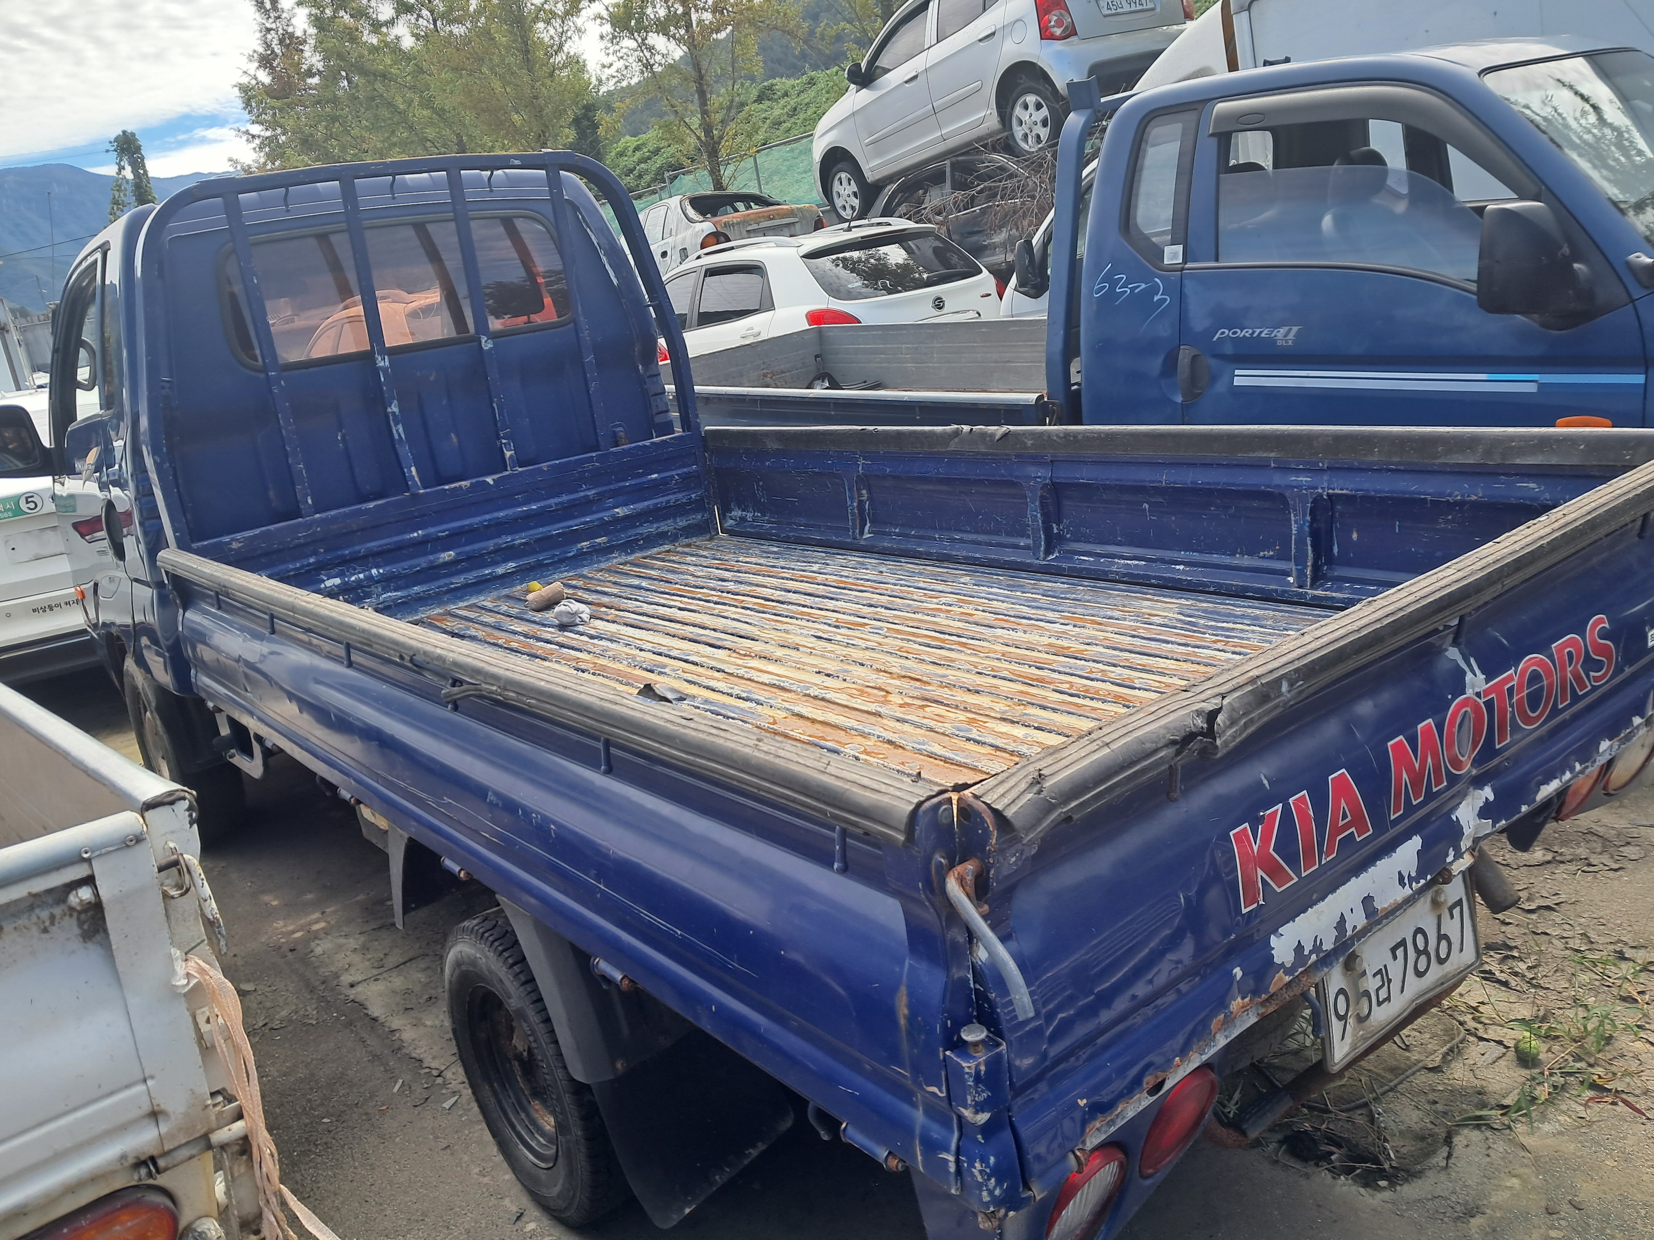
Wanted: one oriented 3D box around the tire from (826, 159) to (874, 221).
[{"bbox_3d":[0.190,-3.707,11.260,0.170,0.560,0.560,-22,15,-30],"label":"tire"}]

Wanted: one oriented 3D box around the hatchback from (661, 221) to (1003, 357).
[{"bbox_3d":[-0.360,-2.500,11.500,1.850,1.680,4.400,-17,17,-30],"label":"hatchback"}]

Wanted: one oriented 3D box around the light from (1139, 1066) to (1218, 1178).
[{"bbox_3d":[0.387,0.547,1.413,0.142,0.088,0.035,-19,18,-35],"label":"light"}]

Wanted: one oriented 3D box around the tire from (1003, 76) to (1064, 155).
[{"bbox_3d":[1.493,-3.582,9.284,0.170,0.560,0.560,-22,15,-30],"label":"tire"}]

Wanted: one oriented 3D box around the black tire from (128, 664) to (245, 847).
[{"bbox_3d":[-2.178,0.457,4.396,0.200,0.650,0.650,-19,18,-35],"label":"black tire"}]

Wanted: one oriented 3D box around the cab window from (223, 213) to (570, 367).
[{"bbox_3d":[-1.215,-0.967,3.747,1.010,0.350,0.050,-19,18,-35],"label":"cab window"}]

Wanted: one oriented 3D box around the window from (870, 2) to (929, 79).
[{"bbox_3d":[0.565,-4.537,10.146,0.060,0.370,0.800,1,3,-33],"label":"window"}]

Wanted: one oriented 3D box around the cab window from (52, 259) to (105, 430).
[{"bbox_3d":[-2.248,-0.802,3.861,0.060,0.490,0.830,-4,9,-38],"label":"cab window"}]

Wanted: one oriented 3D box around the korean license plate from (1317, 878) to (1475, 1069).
[{"bbox_3d":[0.742,0.446,1.651,0.345,0.160,0.020,-18,18,-32],"label":"korean license plate"}]

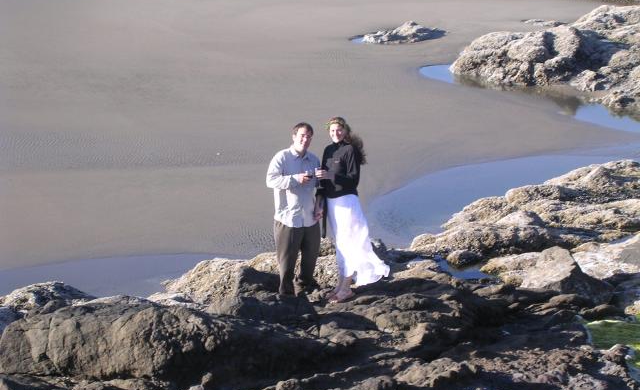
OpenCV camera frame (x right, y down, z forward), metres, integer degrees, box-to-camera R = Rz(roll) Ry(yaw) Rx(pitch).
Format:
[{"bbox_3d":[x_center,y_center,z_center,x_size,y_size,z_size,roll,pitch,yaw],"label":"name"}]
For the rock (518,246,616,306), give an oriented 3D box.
[{"bbox_3d":[2.313,0.746,19.953,0.860,0.430,0.700,0,15,0],"label":"rock"}]

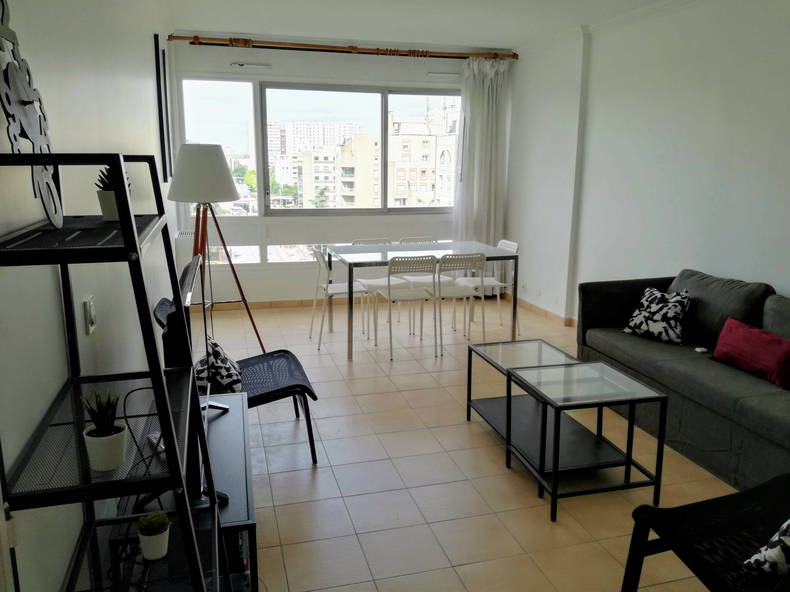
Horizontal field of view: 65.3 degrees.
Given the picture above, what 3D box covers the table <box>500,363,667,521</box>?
[{"bbox_3d":[0.828,0.624,2.762,0.500,0.500,0.495,-3,12,-13],"label":"table"}]

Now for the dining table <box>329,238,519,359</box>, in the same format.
[{"bbox_3d":[0.197,0.006,5.090,1.360,0.740,0.855,-3,12,-15],"label":"dining table"}]

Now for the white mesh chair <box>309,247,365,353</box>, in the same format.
[{"bbox_3d":[-0.439,-0.001,5.036,0.480,0.775,0.400,-4,13,-17],"label":"white mesh chair"}]

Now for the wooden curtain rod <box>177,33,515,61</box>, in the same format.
[{"bbox_3d":[-0.366,-2.353,5.866,3.378,0.065,0.085,-3,12,-15],"label":"wooden curtain rod"}]

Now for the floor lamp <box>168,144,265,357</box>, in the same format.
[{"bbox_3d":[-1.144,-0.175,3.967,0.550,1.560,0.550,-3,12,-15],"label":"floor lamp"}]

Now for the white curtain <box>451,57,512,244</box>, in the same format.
[{"bbox_3d":[0.927,-1.194,6.456,0.600,2.460,0.160,-3,12,-15],"label":"white curtain"}]

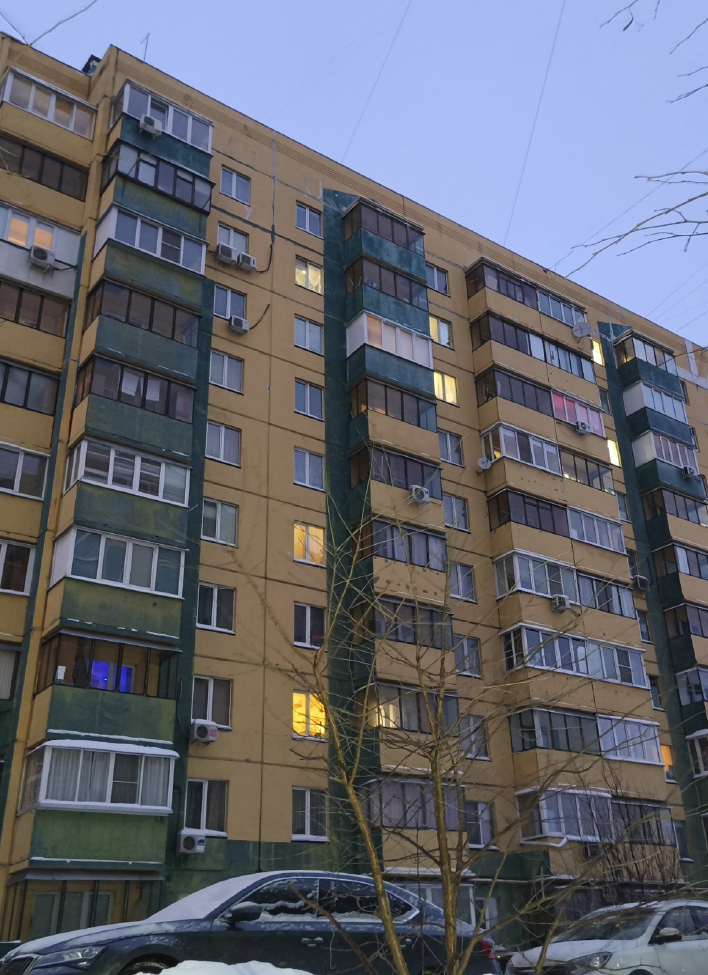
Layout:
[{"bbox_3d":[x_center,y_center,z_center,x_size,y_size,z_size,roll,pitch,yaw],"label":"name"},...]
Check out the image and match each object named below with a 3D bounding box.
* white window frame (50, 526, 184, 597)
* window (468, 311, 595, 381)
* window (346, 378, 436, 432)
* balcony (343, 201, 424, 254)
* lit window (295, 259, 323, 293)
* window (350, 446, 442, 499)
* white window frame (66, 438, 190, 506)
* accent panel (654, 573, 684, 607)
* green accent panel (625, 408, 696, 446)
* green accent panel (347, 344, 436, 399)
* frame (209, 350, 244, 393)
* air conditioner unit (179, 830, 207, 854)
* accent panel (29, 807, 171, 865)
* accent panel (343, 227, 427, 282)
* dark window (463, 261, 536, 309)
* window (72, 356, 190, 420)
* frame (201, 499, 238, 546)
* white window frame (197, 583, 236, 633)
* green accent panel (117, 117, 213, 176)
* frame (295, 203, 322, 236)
[{"bbox_3d":[-6.652,2.372,24.529,3.340,1.416,1.300,16,-32,-31],"label":"white window frame"},{"bbox_3d":[8.214,-5.963,39.139,6.553,1.473,1.138,16,-32,-31],"label":"window"},{"bbox_3d":[1.481,-2.755,31.909,3.193,1.355,1.185,16,-32,-31],"label":"window"},{"bbox_3d":[1.344,-10.373,35.799,3.233,1.556,1.205,16,-32,-31],"label":"balcony"},{"bbox_3d":[-1.769,-8.215,33.538,1.190,1.340,0.150,16,-31,-32],"label":"lit window"},{"bbox_3d":[1.553,-0.286,30.665,3.203,1.305,1.185,16,-32,-31],"label":"window"},{"bbox_3d":[-6.388,-0.172,24.711,3.168,1.285,1.194,16,-32,-31],"label":"white window frame"},{"bbox_3d":[14.042,4.615,38.147,0.140,1.453,1.093,16,-32,-31],"label":"accent panel"},{"bbox_3d":[14.720,-2.598,41.398,3.266,1.307,1.140,17,-32,-31],"label":"green accent panel"},{"bbox_3d":[1.453,-4.103,32.887,3.224,1.389,1.150,16,-32,-31],"label":"green accent panel"},{"bbox_3d":[-4.395,-4.003,29.913,1.242,1.394,0.153,16,-31,-31],"label":"frame"},{"bbox_3d":[-4.249,9.387,22.833,0.720,0.520,0.300,16,-32,-31],"label":"air conditioner unit"},{"bbox_3d":[-5.950,8.254,20.352,3.250,1.090,0.150,16,-31,-32],"label":"accent panel"},{"bbox_3d":[1.372,-9.485,36.610,3.277,1.390,1.200,16,-32,-31],"label":"accent panel"},{"bbox_3d":[6.875,-8.906,39.663,3.350,1.410,1.109,16,-32,-31],"label":"dark window"},{"bbox_3d":[-6.456,-2.642,25.959,3.168,1.295,1.194,16,-32,-31],"label":"window"},{"bbox_3d":[-4.150,1.115,26.621,1.252,1.394,0.192,16,-32,-31],"label":"frame"},{"bbox_3d":[-4.181,3.687,26.311,1.239,1.330,0.150,16,-32,-31],"label":"white window frame"},{"bbox_3d":[-6.496,-11.785,30.133,3.250,1.200,0.150,16,-31,-32],"label":"green accent panel"},{"bbox_3d":[-1.838,-10.731,34.765,1.190,1.340,0.150,16,-31,-32],"label":"frame"}]

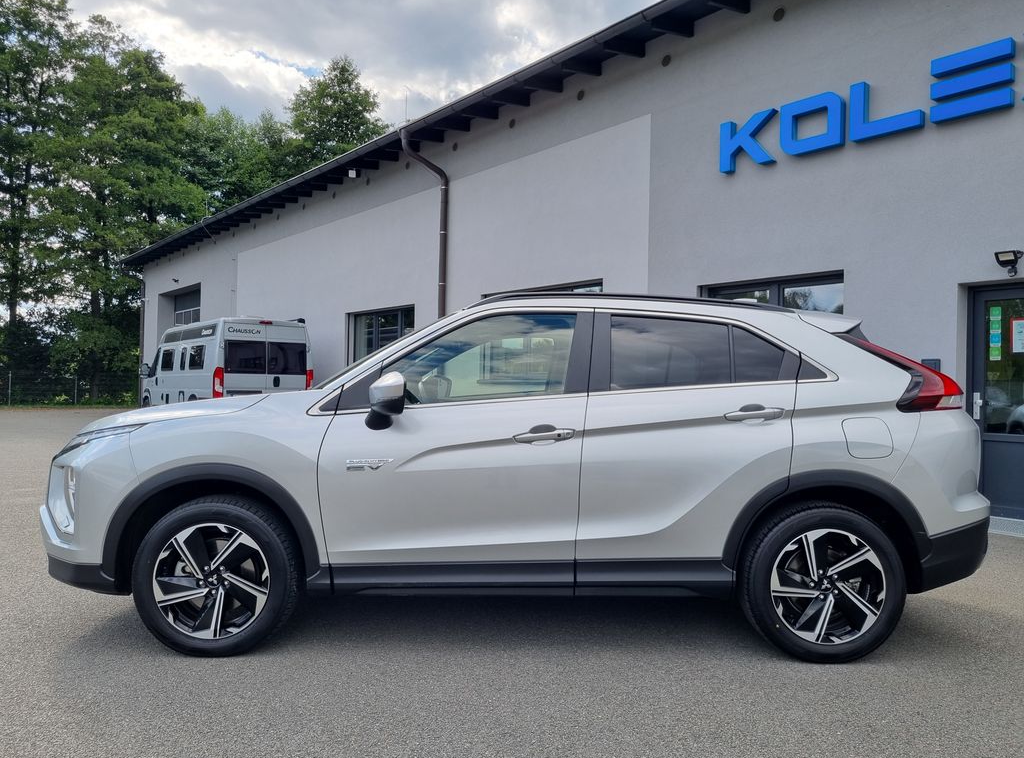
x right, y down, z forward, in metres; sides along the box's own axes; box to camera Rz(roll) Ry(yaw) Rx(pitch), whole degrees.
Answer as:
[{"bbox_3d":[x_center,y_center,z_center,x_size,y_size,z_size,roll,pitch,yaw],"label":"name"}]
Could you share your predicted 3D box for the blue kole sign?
[{"bbox_3d":[3.603,-2.833,8.290,0.100,0.600,3.190,2,-1,-39],"label":"blue kole sign"}]

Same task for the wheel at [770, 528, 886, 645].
[{"bbox_3d":[1.375,0.907,3.433,0.500,0.500,0.190,1,0,-1],"label":"wheel"}]

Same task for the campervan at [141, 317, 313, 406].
[{"bbox_3d":[-7.295,-0.054,19.328,2.100,2.620,6.300,2,-1,-39],"label":"campervan"}]

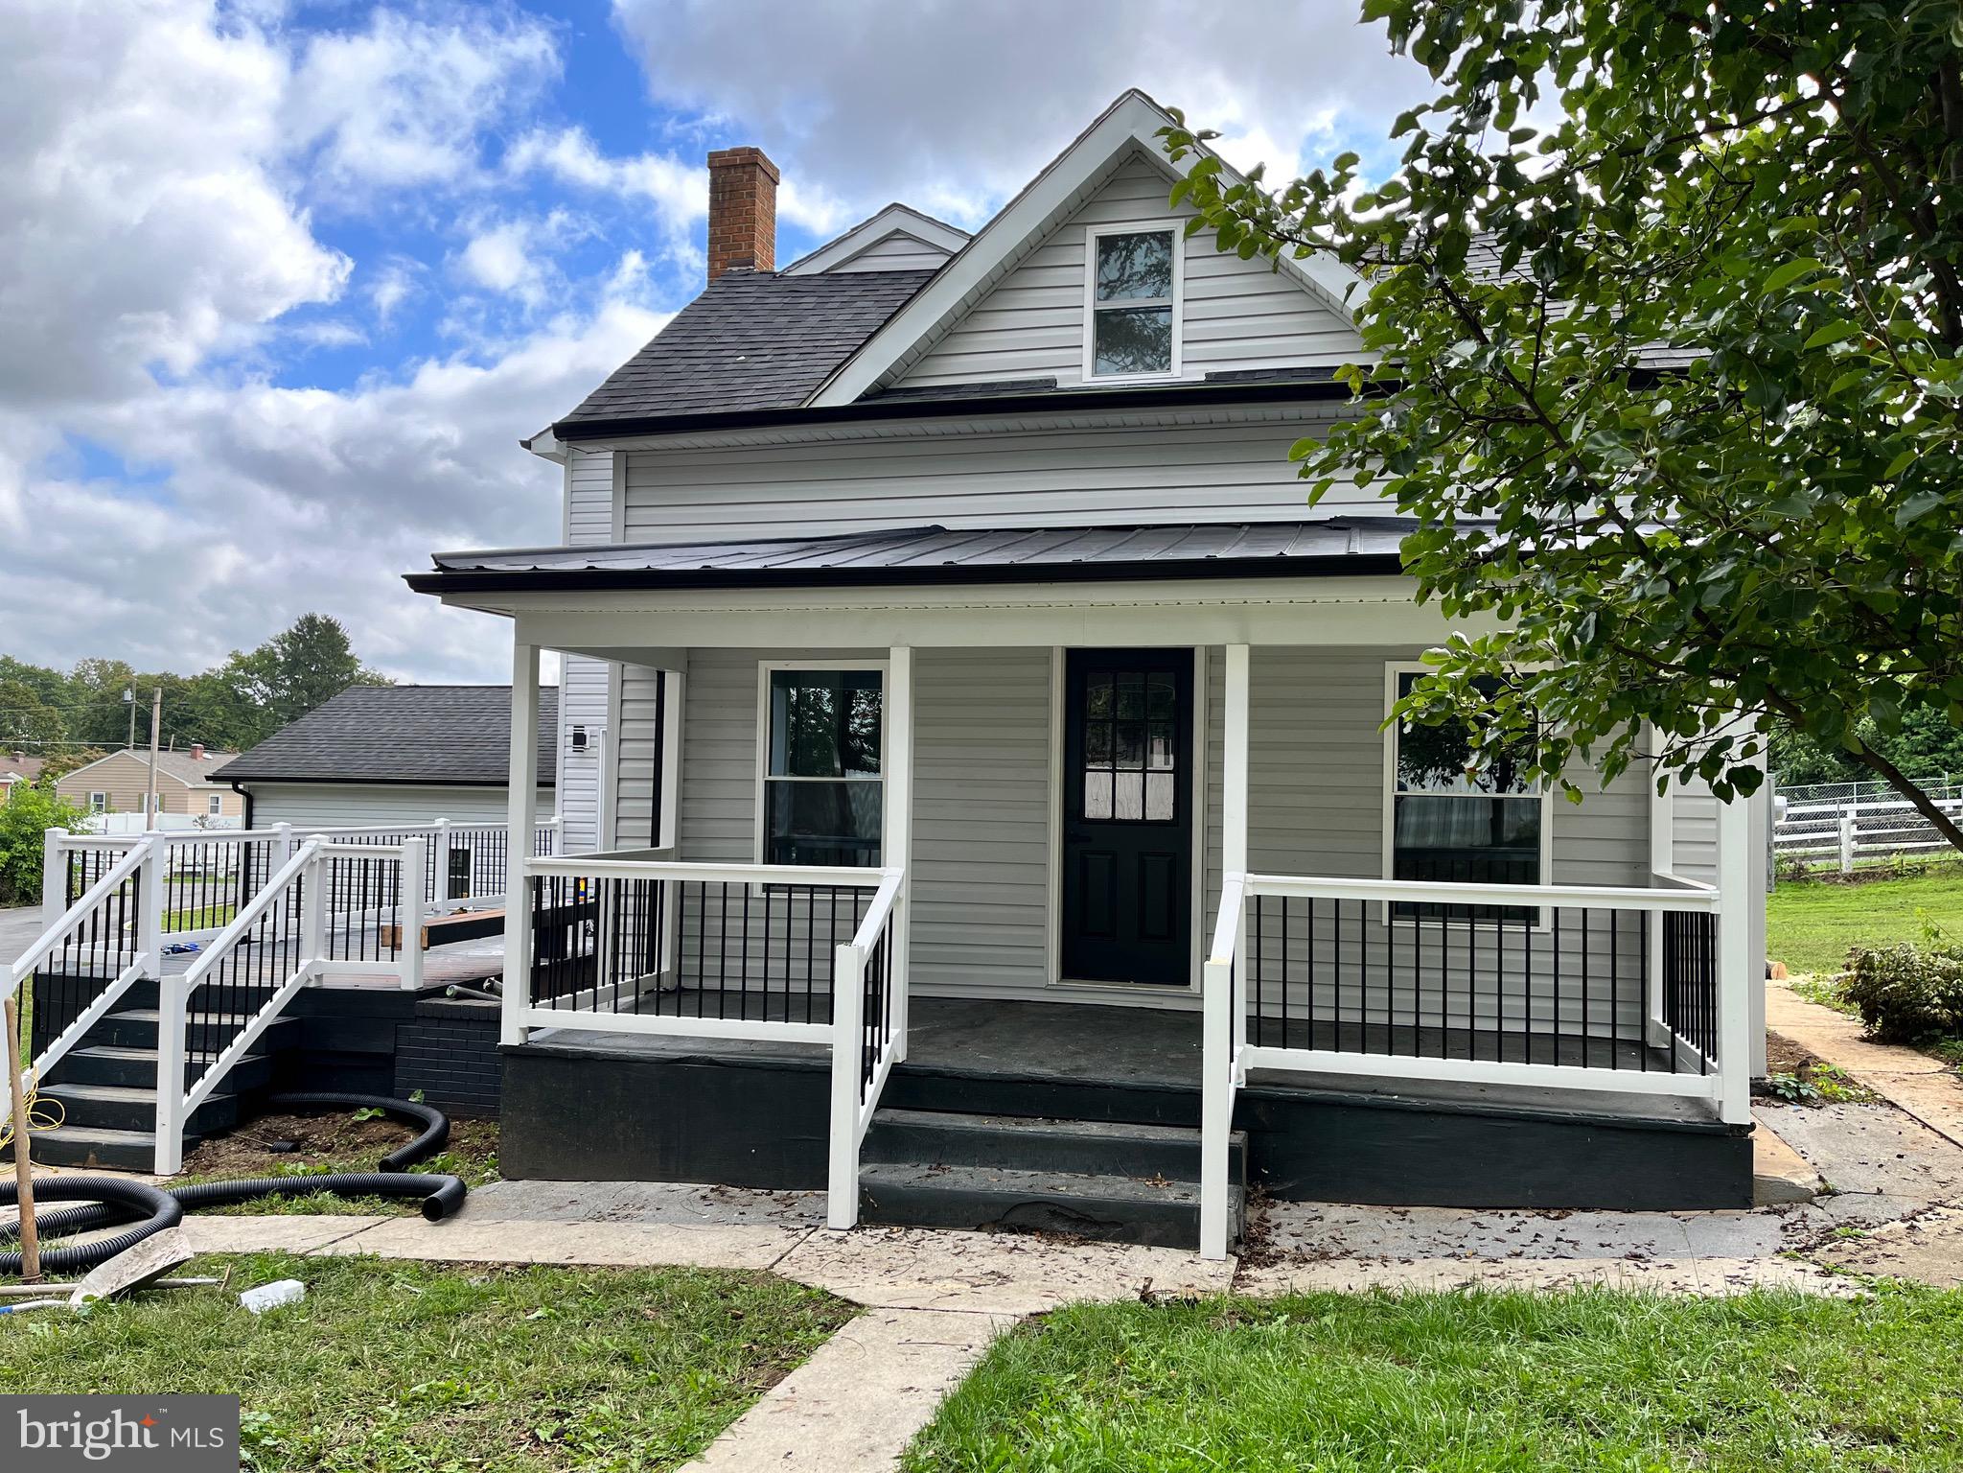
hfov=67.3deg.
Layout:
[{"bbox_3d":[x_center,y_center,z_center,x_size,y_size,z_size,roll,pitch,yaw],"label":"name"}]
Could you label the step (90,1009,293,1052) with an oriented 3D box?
[{"bbox_3d":[-5.200,1.960,9.801,1.355,0.203,0.290,0,-3,14],"label":"step"}]

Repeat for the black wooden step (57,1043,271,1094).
[{"bbox_3d":[-5.274,2.148,9.515,1.355,0.203,0.290,0,-3,14],"label":"black wooden step"}]

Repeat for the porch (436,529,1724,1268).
[{"bbox_3d":[0.601,0.416,7.611,6.460,3.610,2.890,0,-3,14],"label":"porch"}]

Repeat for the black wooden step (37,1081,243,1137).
[{"bbox_3d":[-5.348,2.337,9.230,1.355,0.203,0.290,0,-3,14],"label":"black wooden step"}]

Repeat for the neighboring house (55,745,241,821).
[{"bbox_3d":[-44.645,3.420,83.975,8.000,4.700,12.500,1,-3,8],"label":"neighboring house"}]

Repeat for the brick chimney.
[{"bbox_3d":[-2.006,-4.285,12.422,0.460,1.160,0.450,0,-3,14],"label":"brick chimney"}]

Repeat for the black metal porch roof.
[{"bbox_3d":[0.641,-0.994,7.736,6.460,0.780,2.770,0,-3,14],"label":"black metal porch roof"}]

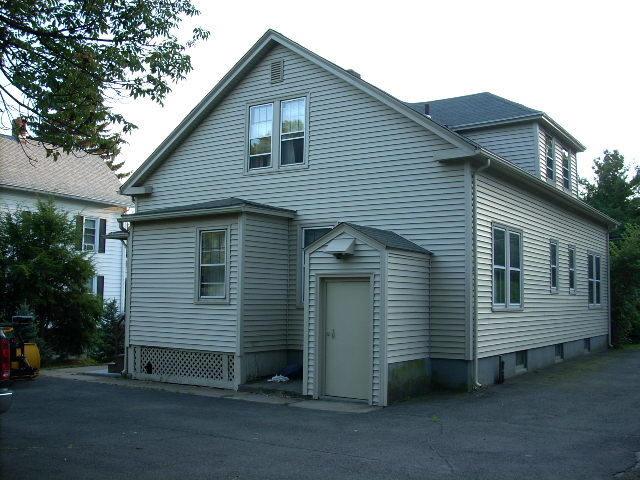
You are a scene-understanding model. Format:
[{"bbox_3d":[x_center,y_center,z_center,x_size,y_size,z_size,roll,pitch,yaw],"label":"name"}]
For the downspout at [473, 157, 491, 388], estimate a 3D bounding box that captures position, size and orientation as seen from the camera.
[{"bbox_3d":[2.842,0.548,12.012,0.292,4.011,0.089,-2,-6,33],"label":"downspout"}]

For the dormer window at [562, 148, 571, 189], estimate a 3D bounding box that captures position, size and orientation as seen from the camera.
[{"bbox_3d":[6.514,-1.868,18.089,0.093,1.084,0.796,-2,-6,33],"label":"dormer window"}]

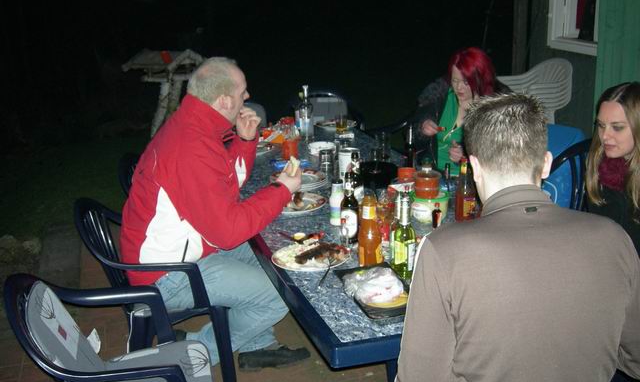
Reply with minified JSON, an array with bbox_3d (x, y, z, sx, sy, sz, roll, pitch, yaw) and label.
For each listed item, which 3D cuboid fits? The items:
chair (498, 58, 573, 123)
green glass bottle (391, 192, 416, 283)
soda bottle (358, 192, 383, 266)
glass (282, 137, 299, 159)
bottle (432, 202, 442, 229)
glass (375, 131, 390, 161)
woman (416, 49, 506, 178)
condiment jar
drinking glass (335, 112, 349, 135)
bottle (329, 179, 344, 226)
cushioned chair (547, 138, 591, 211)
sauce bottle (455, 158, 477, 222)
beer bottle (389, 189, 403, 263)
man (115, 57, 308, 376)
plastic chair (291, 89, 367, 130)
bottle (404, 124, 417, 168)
[{"bbox_3d":[1.492,-0.443,4.774,0.570,0.900,0.570,-5,19,-11],"label":"chair"},{"bbox_3d":[0.245,0.126,1.904,0.062,0.259,0.062,-3,18,1],"label":"green glass bottle"},{"bbox_3d":[0.164,0.115,2.105,0.082,0.228,0.082,-1,19,0],"label":"soda bottle"},{"bbox_3d":[-0.147,-0.208,3.273,0.082,0.087,0.082,-1,19,0],"label":"glass"},{"bbox_3d":[0.402,0.081,2.286,0.033,0.092,0.033,-3,18,1],"label":"bottle"},{"bbox_3d":[0.306,-0.215,3.215,0.060,0.123,0.060,-1,19,0],"label":"glass"},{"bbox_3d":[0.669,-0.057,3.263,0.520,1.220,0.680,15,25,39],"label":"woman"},{"bbox_3d":[0.380,-0.026,2.355,0.084,0.086,0.084,-3,18,1],"label":"condiment jar"},{"bbox_3d":[0.120,-0.377,3.714,0.065,0.110,0.065,-1,19,0],"label":"drinking glass"},{"bbox_3d":[0.060,0.037,2.368,0.060,0.161,0.060,-3,18,1],"label":"bottle"},{"bbox_3d":[1.011,0.210,2.913,0.570,0.840,0.570,-9,19,-18],"label":"cushioned chair"},{"bbox_3d":[0.511,-0.008,2.332,0.069,0.223,0.069,-3,18,1],"label":"sauce bottle"},{"bbox_3d":[0.257,0.110,2.106,0.064,0.231,0.064,-1,19,0],"label":"beer bottle"},{"bbox_3d":[-0.428,0.119,2.672,0.770,1.310,0.540,-3,19,-7],"label":"man"},{"bbox_3d":[0.076,-0.215,4.368,0.570,0.830,0.580,-5,19,-11],"label":"plastic chair"},{"bbox_3d":[0.391,-0.175,2.856,0.053,0.229,0.053,-3,18,1],"label":"bottle"}]

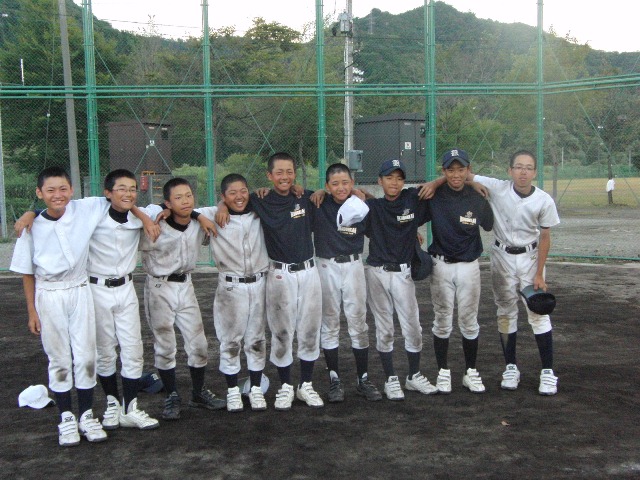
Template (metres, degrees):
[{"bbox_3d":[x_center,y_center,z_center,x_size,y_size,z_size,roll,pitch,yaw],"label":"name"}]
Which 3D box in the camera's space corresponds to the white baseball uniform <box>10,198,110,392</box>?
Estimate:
[{"bbox_3d":[-1.502,0.327,4.818,0.570,1.133,0.320,-3,5,-19],"label":"white baseball uniform"}]

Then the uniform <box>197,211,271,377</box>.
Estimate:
[{"bbox_3d":[-0.568,0.333,5.401,0.465,1.100,0.300,-2,5,-7],"label":"uniform"}]

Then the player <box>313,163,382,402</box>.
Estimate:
[{"bbox_3d":[0.185,0.271,5.590,0.520,1.576,0.400,-1,5,-2],"label":"player"}]

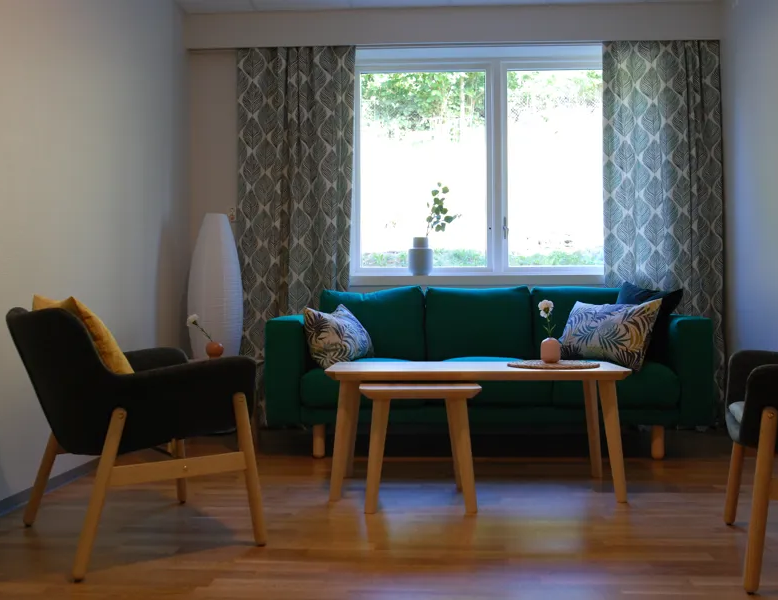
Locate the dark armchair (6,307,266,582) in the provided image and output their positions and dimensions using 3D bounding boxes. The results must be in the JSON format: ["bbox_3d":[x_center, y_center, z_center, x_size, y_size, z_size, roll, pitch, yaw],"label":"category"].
[{"bbox_3d":[-0.865,0.398,2.439,0.670,0.750,0.710,0,-1,-36],"label":"dark armchair"}]

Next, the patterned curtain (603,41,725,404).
[{"bbox_3d":[1.677,-0.408,4.568,0.710,2.354,0.140,0,-1,2],"label":"patterned curtain"}]

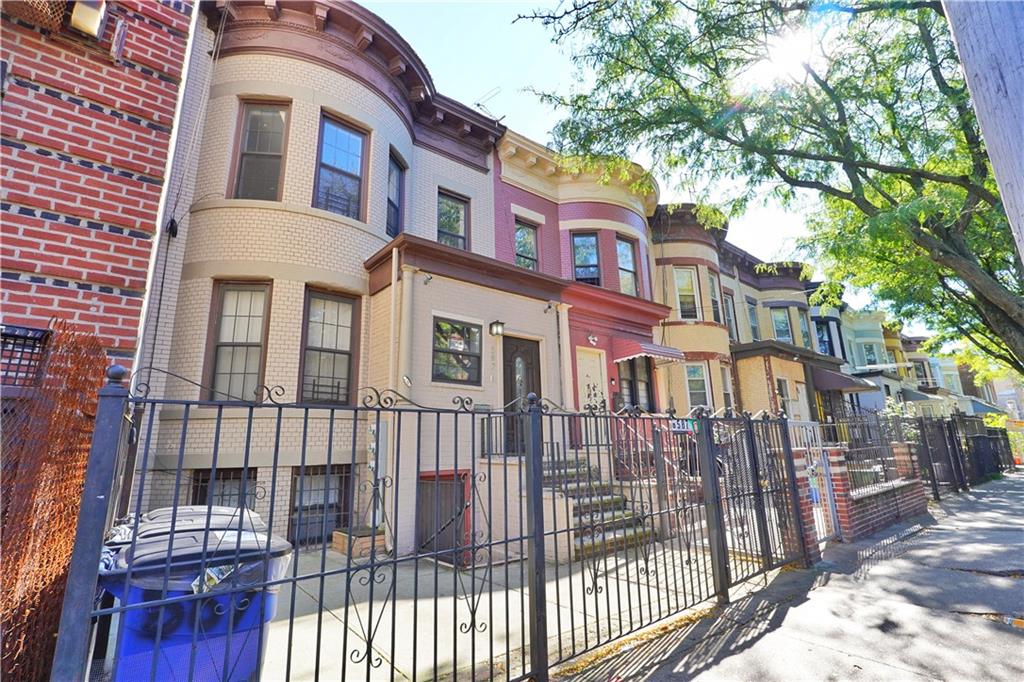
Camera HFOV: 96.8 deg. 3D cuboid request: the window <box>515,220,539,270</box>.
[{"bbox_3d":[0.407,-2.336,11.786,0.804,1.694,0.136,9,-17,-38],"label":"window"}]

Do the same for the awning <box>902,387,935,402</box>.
[{"bbox_3d":[22.049,2.902,24.473,2.600,0.750,0.950,9,-16,-37],"label":"awning"}]

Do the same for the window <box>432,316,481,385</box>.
[{"bbox_3d":[-0.885,0.189,7.333,0.910,1.033,0.116,9,-17,-38],"label":"window"}]

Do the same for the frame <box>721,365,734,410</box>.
[{"bbox_3d":[7.063,1.653,14.842,0.820,1.680,0.160,9,-17,-39],"label":"frame"}]

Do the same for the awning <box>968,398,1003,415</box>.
[{"bbox_3d":[42.359,5.829,40.531,2.033,1.230,1.627,9,-17,-38],"label":"awning"}]

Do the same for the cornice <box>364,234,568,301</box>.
[{"bbox_3d":[-0.731,-1.006,8.464,3.524,0.571,1.530,9,-17,-38],"label":"cornice"}]

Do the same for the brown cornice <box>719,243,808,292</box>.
[{"bbox_3d":[11.518,-2.956,19.755,8.300,1.050,1.750,9,-16,-37],"label":"brown cornice"}]

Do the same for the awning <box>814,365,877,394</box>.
[{"bbox_3d":[12.452,1.365,16.953,1.549,0.968,1.598,9,-17,-38],"label":"awning"}]

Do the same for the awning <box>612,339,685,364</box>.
[{"bbox_3d":[2.985,0.230,9.906,1.420,0.560,0.820,9,-16,-37],"label":"awning"}]

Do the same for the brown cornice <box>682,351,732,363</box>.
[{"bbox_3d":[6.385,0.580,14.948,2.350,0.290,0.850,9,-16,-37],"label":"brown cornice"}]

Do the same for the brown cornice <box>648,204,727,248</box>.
[{"bbox_3d":[6.737,-3.814,16.333,4.357,1.084,1.520,9,-17,-38],"label":"brown cornice"}]

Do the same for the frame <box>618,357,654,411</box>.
[{"bbox_3d":[2.804,0.909,10.141,1.320,1.330,0.140,9,-16,-37],"label":"frame"}]

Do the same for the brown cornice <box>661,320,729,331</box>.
[{"bbox_3d":[6.716,-0.403,15.760,3.776,0.184,0.968,9,-17,-38],"label":"brown cornice"}]

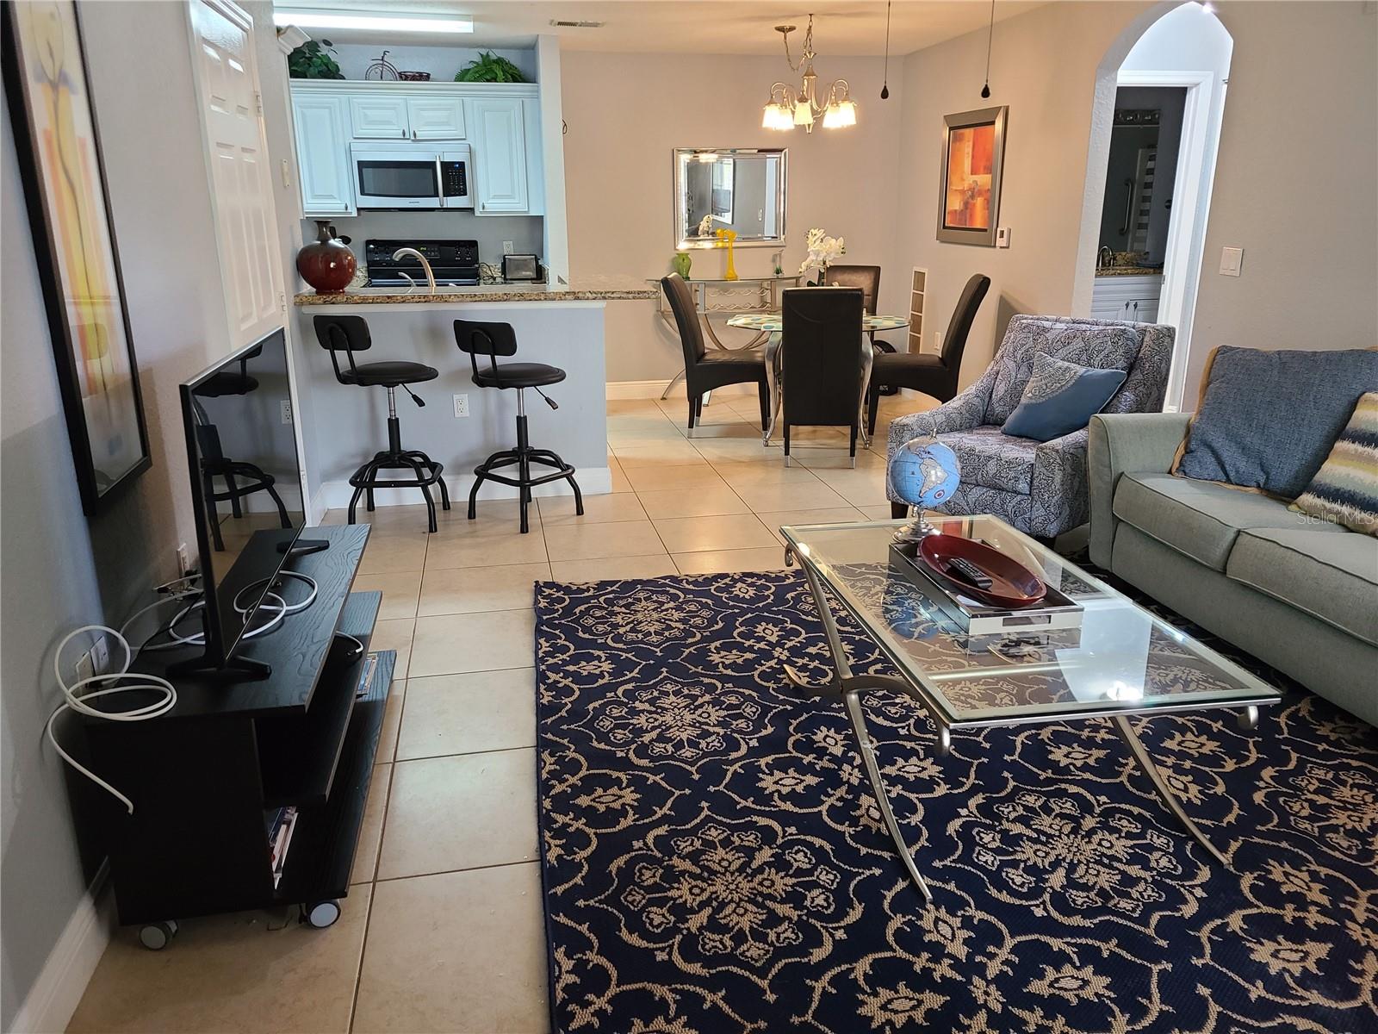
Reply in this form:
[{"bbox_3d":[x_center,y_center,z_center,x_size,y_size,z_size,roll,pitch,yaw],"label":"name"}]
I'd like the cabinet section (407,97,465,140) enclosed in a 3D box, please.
[{"bbox_3d":[-1.685,-2.657,6.953,0.360,0.255,0.320,-4,17,-10],"label":"cabinet section"}]

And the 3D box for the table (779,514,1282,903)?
[{"bbox_3d":[0.771,0.419,2.828,0.740,0.466,1.340,-4,18,-10],"label":"table"}]

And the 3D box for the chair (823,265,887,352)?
[{"bbox_3d":[1.086,-1.240,7.322,0.450,1.000,0.640,6,18,19],"label":"chair"}]

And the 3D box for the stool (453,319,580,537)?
[{"bbox_3d":[-0.799,-0.461,4.840,0.480,0.975,0.530,7,19,24],"label":"stool"}]

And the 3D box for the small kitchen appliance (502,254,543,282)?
[{"bbox_3d":[-1.156,-1.712,7.126,0.270,0.185,0.180,-4,18,-10],"label":"small kitchen appliance"}]

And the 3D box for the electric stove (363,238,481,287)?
[{"bbox_3d":[-1.814,-1.290,7.184,0.760,1.200,0.680,-3,17,-10],"label":"electric stove"}]

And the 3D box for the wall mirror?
[{"bbox_3d":[0.319,-2.325,7.570,0.840,0.710,0.050,-4,18,-10],"label":"wall mirror"}]

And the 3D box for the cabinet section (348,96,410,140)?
[{"bbox_3d":[-2.040,-2.637,6.887,0.360,0.255,0.320,-4,17,-10],"label":"cabinet section"}]

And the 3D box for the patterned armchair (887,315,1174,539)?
[{"bbox_3d":[1.575,-0.428,4.828,0.830,0.885,0.940,15,23,41],"label":"patterned armchair"}]

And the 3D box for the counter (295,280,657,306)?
[{"bbox_3d":[-0.991,-1.060,4.909,1.620,0.042,0.470,-4,18,-10],"label":"counter"}]

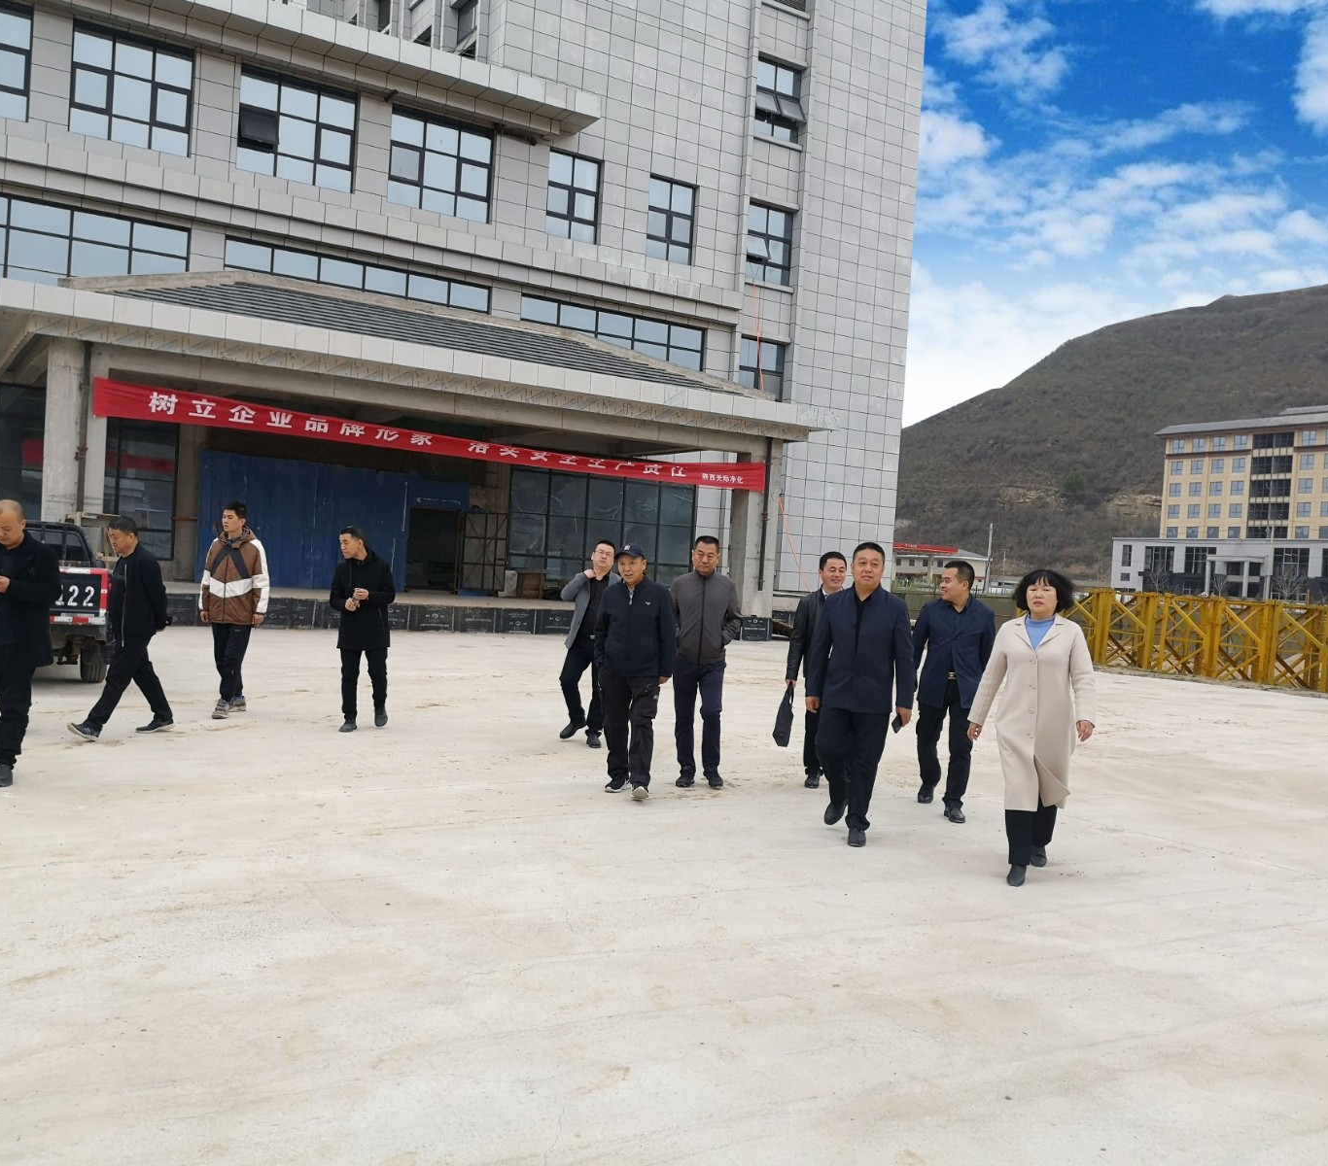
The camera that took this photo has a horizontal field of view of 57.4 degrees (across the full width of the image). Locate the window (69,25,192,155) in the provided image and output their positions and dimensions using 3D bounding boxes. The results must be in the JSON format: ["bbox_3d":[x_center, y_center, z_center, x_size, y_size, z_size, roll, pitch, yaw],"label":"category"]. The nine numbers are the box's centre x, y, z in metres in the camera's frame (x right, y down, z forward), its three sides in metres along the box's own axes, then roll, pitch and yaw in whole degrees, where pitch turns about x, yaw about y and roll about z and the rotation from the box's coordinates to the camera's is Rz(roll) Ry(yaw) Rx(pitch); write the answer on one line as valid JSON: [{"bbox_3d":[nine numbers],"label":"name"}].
[{"bbox_3d":[-12.573,-11.644,28.776,2.697,2.576,0.150,3,0,-32],"label":"window"}]

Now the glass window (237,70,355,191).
[{"bbox_3d":[-9.329,-11.461,30.820,2.879,2.586,0.150,3,0,-32],"label":"glass window"}]

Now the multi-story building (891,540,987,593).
[{"bbox_3d":[50.141,-2.224,222.000,18.500,9.300,10.000,3,0,-3],"label":"multi-story building"}]

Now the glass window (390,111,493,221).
[{"bbox_3d":[-6.089,-11.277,32.861,2.869,2.556,0.150,3,0,-32],"label":"glass window"}]

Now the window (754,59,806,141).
[{"bbox_3d":[3.569,-15.330,38.866,1.798,2.596,0.150,3,0,-32],"label":"window"}]

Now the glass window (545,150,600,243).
[{"bbox_3d":[-2.643,-11.113,35.032,1.727,2.424,0.150,3,0,-32],"label":"glass window"}]

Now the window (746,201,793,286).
[{"bbox_3d":[3.296,-10.772,38.893,1.808,2.596,0.150,3,0,-32],"label":"window"}]

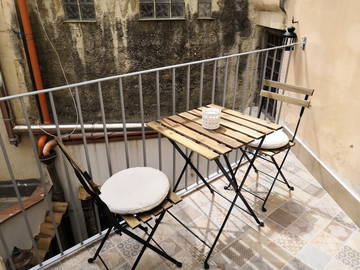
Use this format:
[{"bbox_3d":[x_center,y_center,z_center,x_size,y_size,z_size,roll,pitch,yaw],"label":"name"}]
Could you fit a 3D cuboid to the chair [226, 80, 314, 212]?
[{"bbox_3d":[0.627,0.059,2.053,0.406,0.800,0.386,-19,30,-37],"label":"chair"}]

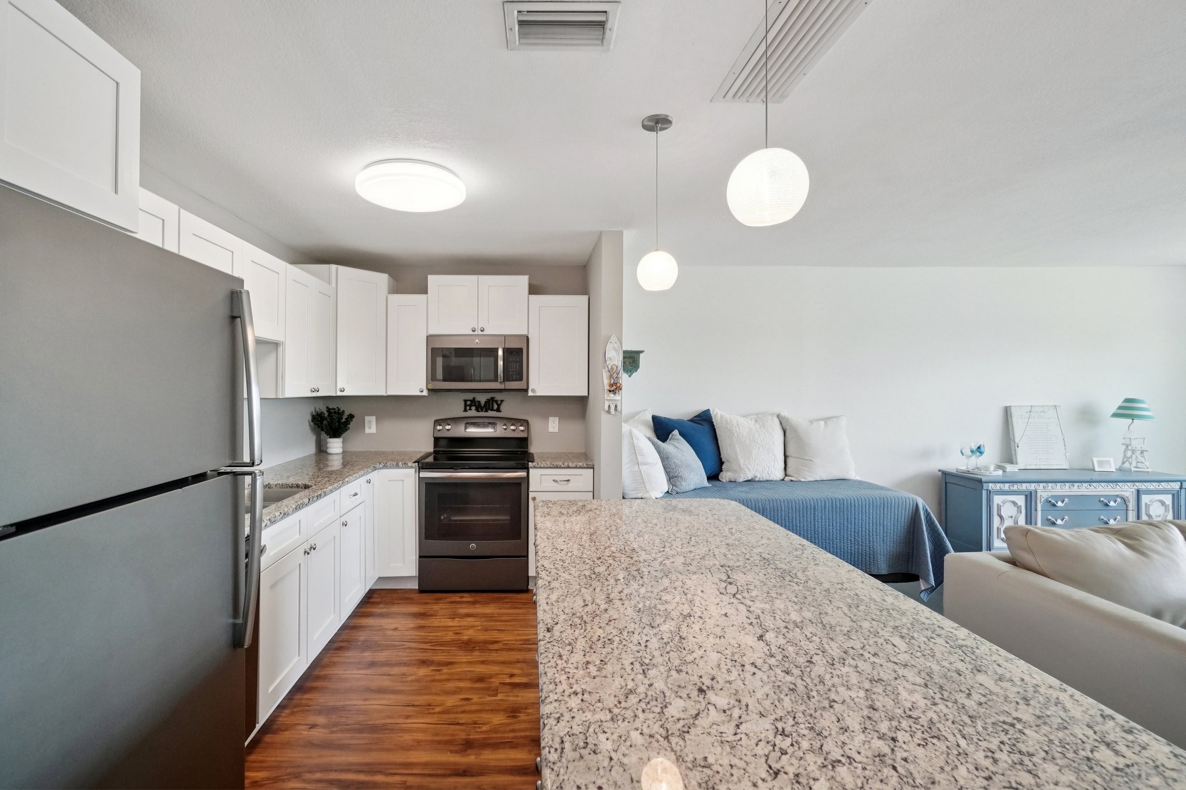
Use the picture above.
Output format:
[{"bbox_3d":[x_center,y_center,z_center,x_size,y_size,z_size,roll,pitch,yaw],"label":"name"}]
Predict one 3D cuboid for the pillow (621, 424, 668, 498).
[{"bbox_3d":[0.315,0.450,3.470,0.220,0.490,0.500,-18,0,0],"label":"pillow"}]

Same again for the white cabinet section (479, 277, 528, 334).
[{"bbox_3d":[-0.675,-0.675,3.860,0.383,0.445,0.330,0,0,-2],"label":"white cabinet section"}]

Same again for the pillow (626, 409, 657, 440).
[{"bbox_3d":[0.305,0.382,3.920,0.470,0.470,0.160,-2,-14,-18],"label":"pillow"}]

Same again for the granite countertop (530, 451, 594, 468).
[{"bbox_3d":[-0.240,0.494,3.760,0.452,0.040,0.645,0,0,-2],"label":"granite countertop"}]

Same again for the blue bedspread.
[{"bbox_3d":[1.240,0.970,3.570,2.100,0.610,0.980,0,1,-2],"label":"blue bedspread"}]

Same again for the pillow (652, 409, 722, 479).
[{"bbox_3d":[0.738,0.391,3.860,0.520,0.520,0.170,-3,-15,-10],"label":"pillow"}]

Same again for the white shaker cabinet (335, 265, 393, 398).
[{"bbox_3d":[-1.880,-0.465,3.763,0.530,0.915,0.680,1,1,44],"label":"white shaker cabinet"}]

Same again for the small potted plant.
[{"bbox_3d":[-2.021,0.276,3.840,0.320,0.360,0.290,0,1,-2],"label":"small potted plant"}]

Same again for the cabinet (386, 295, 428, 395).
[{"bbox_3d":[-1.412,-0.378,3.910,0.303,0.762,0.325,0,0,-2],"label":"cabinet"}]

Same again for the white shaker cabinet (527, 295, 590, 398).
[{"bbox_3d":[-0.268,-0.374,3.910,0.453,0.762,0.325,0,0,-2],"label":"white shaker cabinet"}]

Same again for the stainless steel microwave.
[{"bbox_3d":[-0.866,-0.238,3.880,0.760,0.420,0.400,0,0,-2],"label":"stainless steel microwave"}]

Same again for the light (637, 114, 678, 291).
[{"bbox_3d":[0.250,-0.736,1.920,0.158,0.660,0.158,0,0,0],"label":"light"}]

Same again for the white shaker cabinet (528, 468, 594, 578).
[{"bbox_3d":[-0.240,0.905,3.775,0.453,0.790,0.620,0,0,-2],"label":"white shaker cabinet"}]

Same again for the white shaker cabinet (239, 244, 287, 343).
[{"bbox_3d":[-1.877,-0.527,2.567,0.325,0.455,0.410,0,1,-6],"label":"white shaker cabinet"}]

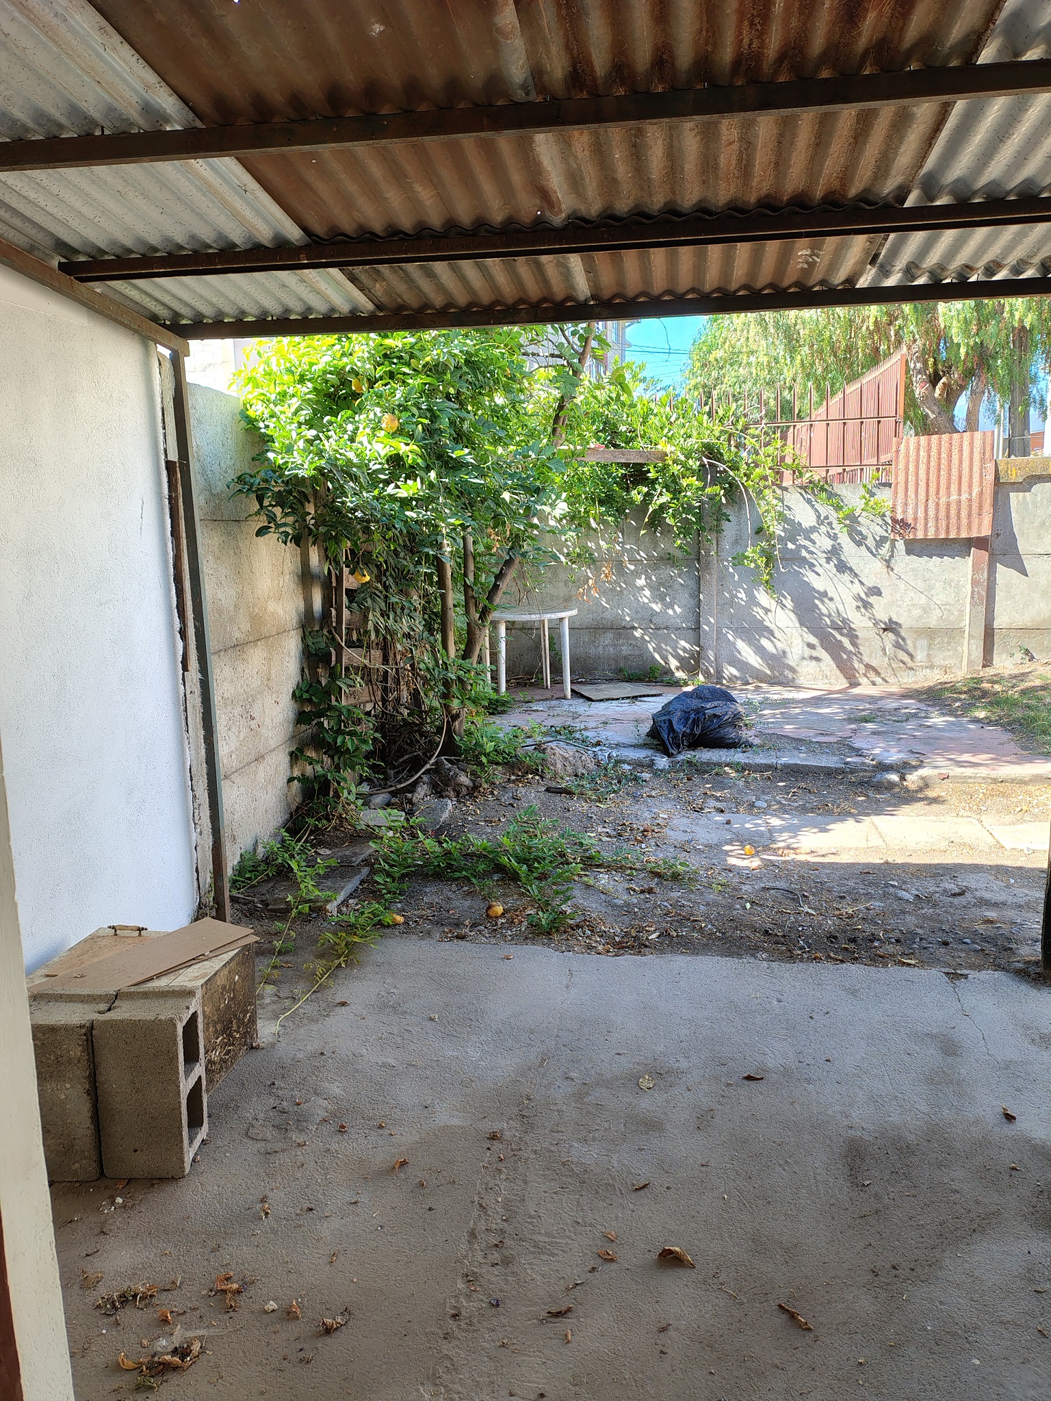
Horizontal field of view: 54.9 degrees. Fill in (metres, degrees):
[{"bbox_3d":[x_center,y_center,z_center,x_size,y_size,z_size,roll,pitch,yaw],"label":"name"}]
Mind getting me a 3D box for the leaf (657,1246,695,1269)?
[{"bbox_3d":[0.299,1.095,1.994,0.076,0.024,0.034,3,11,20],"label":"leaf"}]

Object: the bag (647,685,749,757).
[{"bbox_3d":[1.054,0.100,6.107,0.580,0.350,0.520,1,10,10],"label":"bag"}]

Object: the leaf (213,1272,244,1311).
[{"bbox_3d":[-0.568,1.124,1.929,0.053,0.027,0.070,-6,11,-26],"label":"leaf"}]

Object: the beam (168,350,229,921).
[{"bbox_3d":[-1.151,-0.174,3.604,0.045,2.049,0.045,1,10,9],"label":"beam"}]

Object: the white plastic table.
[{"bbox_3d":[0.004,-0.367,7.878,0.780,0.665,0.780,-1,10,0],"label":"white plastic table"}]

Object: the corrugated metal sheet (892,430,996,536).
[{"bbox_3d":[3.130,-1.606,7.603,0.712,0.756,0.050,0,10,9],"label":"corrugated metal sheet"}]

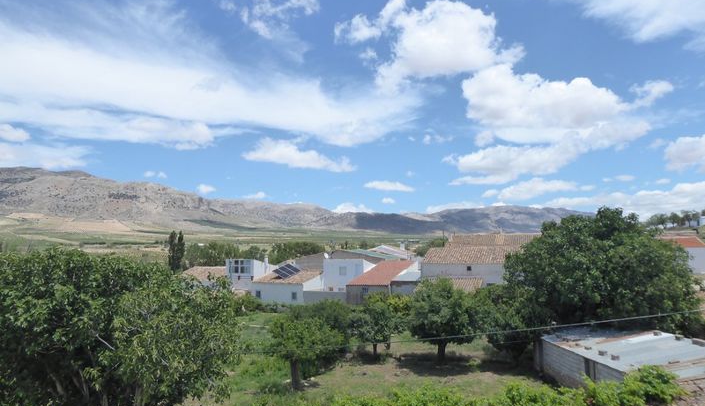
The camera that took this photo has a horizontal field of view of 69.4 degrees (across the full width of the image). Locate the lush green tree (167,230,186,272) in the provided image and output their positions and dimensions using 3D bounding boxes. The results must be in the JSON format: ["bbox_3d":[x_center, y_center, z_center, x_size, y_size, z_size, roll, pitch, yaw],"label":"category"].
[{"bbox_3d":[-46.552,12.578,134.603,4.700,11.100,4.200,0,-2,0],"label":"lush green tree"}]

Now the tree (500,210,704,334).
[{"bbox_3d":[17.244,5.246,35.818,12.600,9.800,11.800,0,-2,0],"label":"tree"}]

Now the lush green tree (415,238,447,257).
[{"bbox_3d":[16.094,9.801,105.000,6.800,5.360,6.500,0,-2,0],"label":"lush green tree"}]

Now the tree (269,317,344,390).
[{"bbox_3d":[-2.558,8.196,27.693,4.100,3.850,3.900,0,-2,0],"label":"tree"}]

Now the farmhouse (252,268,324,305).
[{"bbox_3d":[-8.381,10.660,64.623,6.600,3.900,6.400,-1,-2,18],"label":"farmhouse"}]

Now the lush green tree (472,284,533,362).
[{"bbox_3d":[8.011,6.340,27.000,3.400,4.140,3.400,0,-2,0],"label":"lush green tree"}]

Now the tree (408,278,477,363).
[{"bbox_3d":[4.687,6.119,26.500,3.550,4.480,3.500,0,-2,0],"label":"tree"}]

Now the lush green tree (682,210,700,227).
[{"bbox_3d":[93.260,4.264,140.000,5.000,4.950,5.000,0,-2,0],"label":"lush green tree"}]

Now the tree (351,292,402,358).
[{"bbox_3d":[1.320,6.685,28.000,2.900,3.630,2.900,0,-2,0],"label":"tree"}]

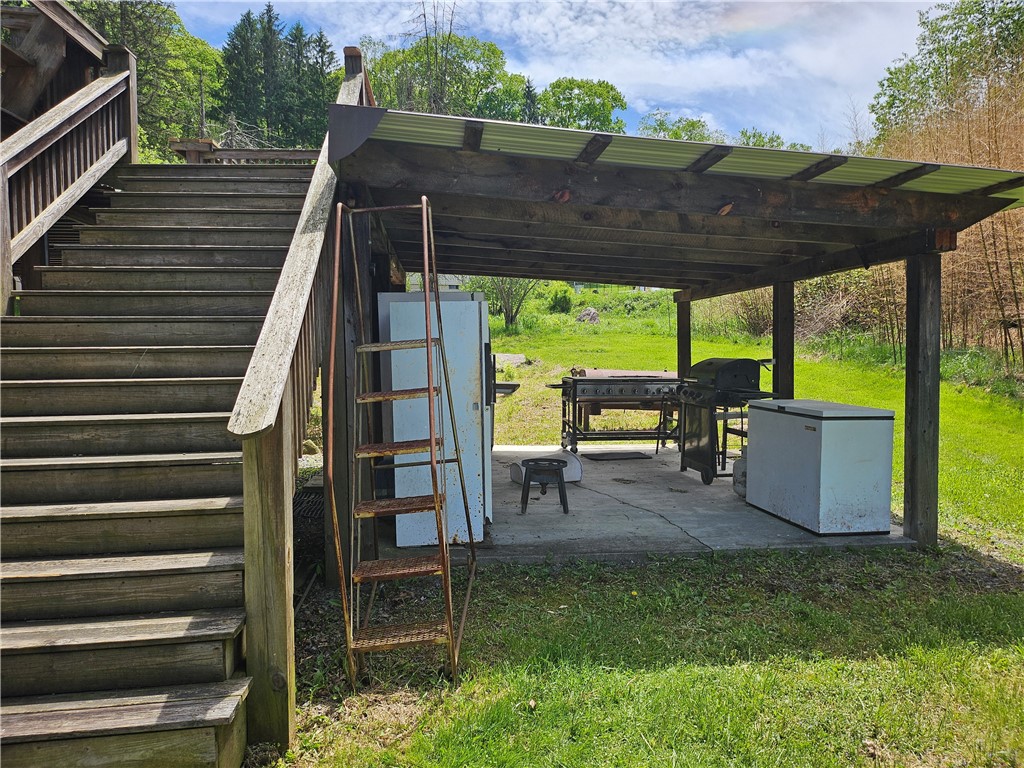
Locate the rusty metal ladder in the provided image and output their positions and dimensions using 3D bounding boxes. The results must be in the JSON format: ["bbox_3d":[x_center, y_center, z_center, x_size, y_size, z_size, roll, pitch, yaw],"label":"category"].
[{"bbox_3d":[-0.562,0.154,3.502,0.561,2.173,1.204,-4,5,-2],"label":"rusty metal ladder"}]

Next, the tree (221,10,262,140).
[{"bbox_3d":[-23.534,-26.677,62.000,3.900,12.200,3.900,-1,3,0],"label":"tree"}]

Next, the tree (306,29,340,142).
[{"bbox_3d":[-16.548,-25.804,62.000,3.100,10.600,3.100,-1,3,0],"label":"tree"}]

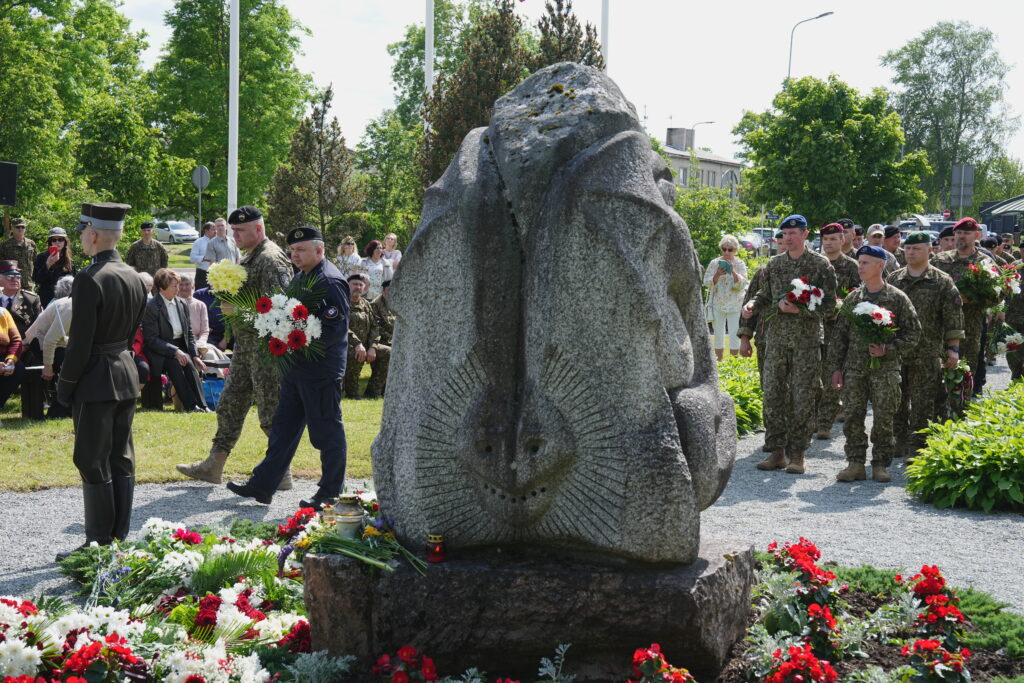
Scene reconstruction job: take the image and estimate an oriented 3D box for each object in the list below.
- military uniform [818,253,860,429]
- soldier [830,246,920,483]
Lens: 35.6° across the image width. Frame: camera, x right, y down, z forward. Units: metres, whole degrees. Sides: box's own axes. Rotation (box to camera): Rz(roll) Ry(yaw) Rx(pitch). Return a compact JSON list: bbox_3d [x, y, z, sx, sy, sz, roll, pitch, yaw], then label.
[{"bbox_3d":[2.869,0.009,14.000,0.580,1.560,0.360,3,4,18],"label":"military uniform"},{"bbox_3d":[2.674,0.155,11.750,0.620,1.720,0.450,3,4,19],"label":"soldier"}]

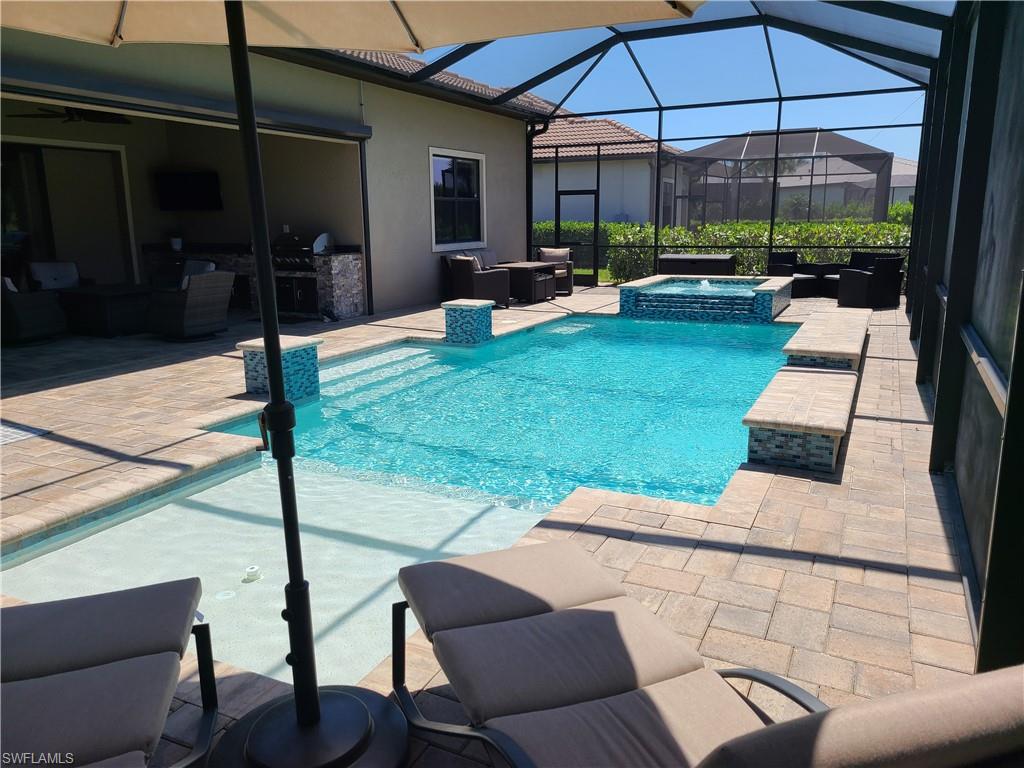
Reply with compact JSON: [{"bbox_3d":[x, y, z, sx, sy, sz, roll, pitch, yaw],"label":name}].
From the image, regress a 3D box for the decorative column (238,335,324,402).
[{"bbox_3d":[-2.139,-0.124,7.141,0.530,0.540,0.530,5,14,25],"label":"decorative column"}]

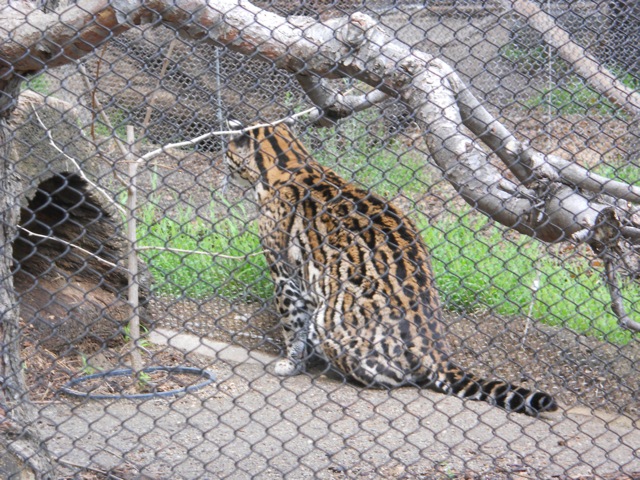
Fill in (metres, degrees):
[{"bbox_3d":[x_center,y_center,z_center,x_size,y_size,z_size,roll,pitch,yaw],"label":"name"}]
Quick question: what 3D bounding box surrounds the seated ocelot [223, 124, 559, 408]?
[{"bbox_3d":[0.178,0.039,4.650,0.860,0.580,0.260,3,8,39],"label":"seated ocelot"}]

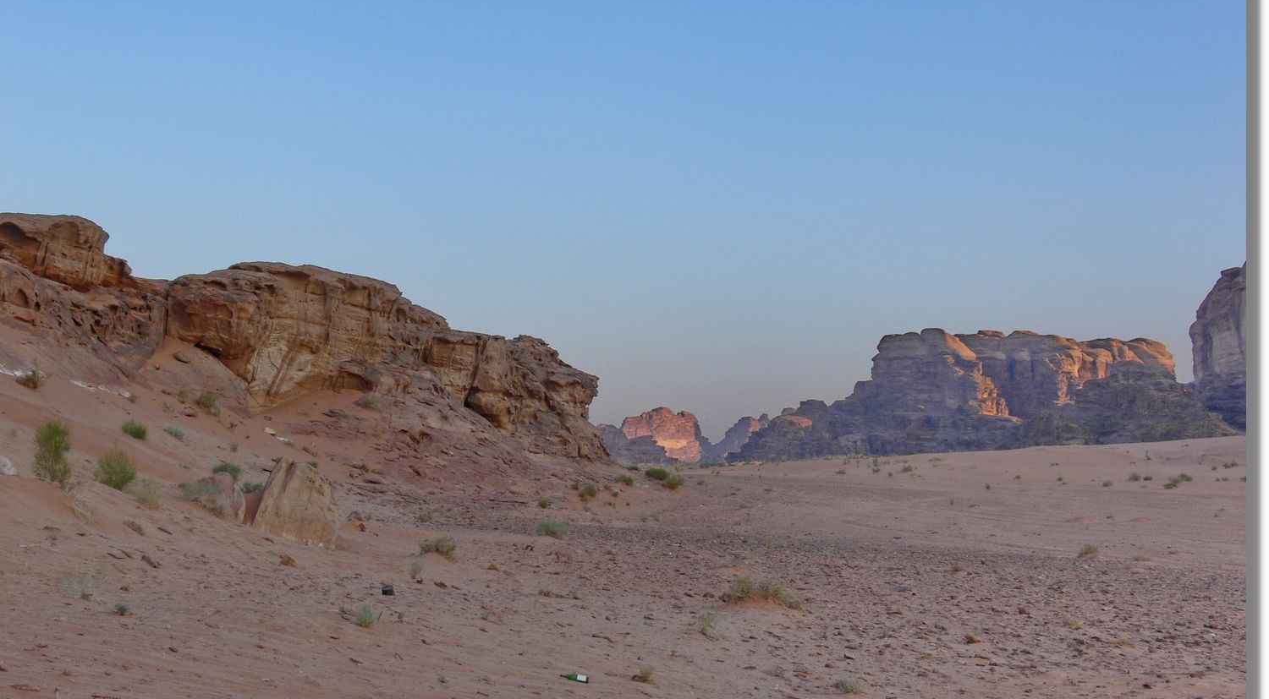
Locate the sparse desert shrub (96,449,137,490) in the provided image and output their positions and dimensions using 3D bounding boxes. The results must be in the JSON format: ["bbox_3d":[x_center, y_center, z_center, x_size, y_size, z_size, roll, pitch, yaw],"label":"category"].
[{"bbox_3d":[-8.537,1.985,29.000,0.686,0.683,0.652,0,-4,0],"label":"sparse desert shrub"}]

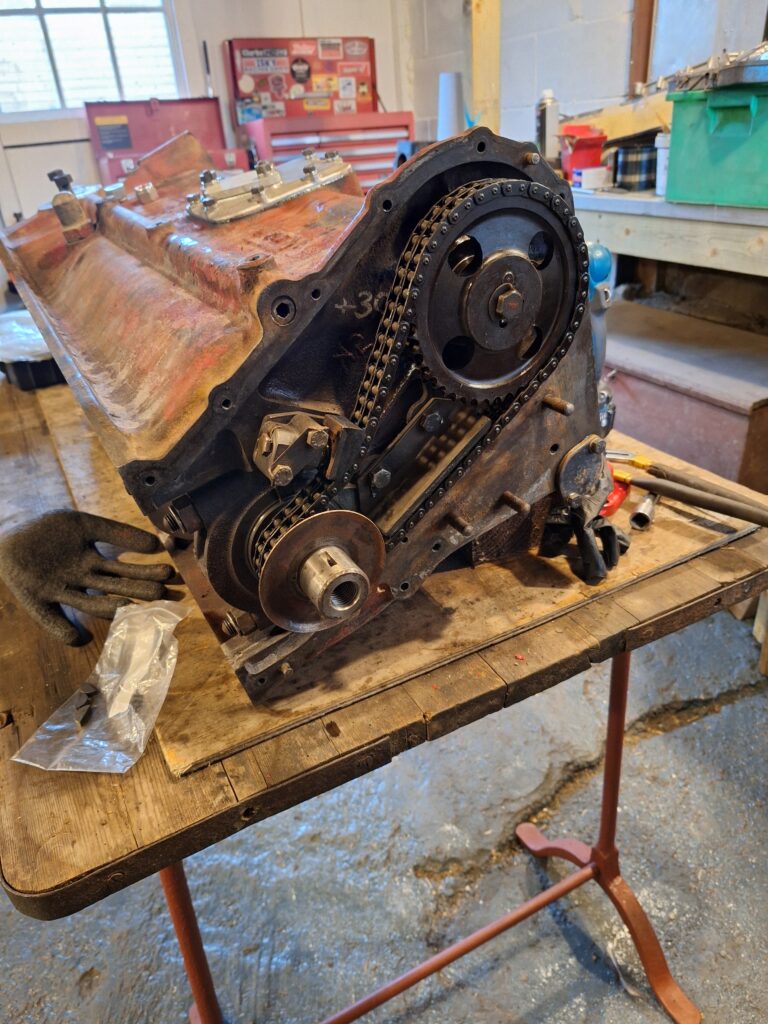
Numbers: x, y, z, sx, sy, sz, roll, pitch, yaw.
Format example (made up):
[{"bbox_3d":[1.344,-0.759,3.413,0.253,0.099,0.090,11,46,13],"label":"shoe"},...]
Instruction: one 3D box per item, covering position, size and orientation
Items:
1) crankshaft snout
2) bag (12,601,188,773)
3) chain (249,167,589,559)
[{"bbox_3d":[-0.031,0.043,0.420,0.032,0.032,0.034,-16,33,-24],"label":"crankshaft snout"},{"bbox_3d":[-0.207,0.122,0.539,0.095,0.025,0.200,-4,24,2],"label":"bag"},{"bbox_3d":[0.021,-0.063,0.430,0.136,0.303,0.024,30,8,-39],"label":"chain"}]

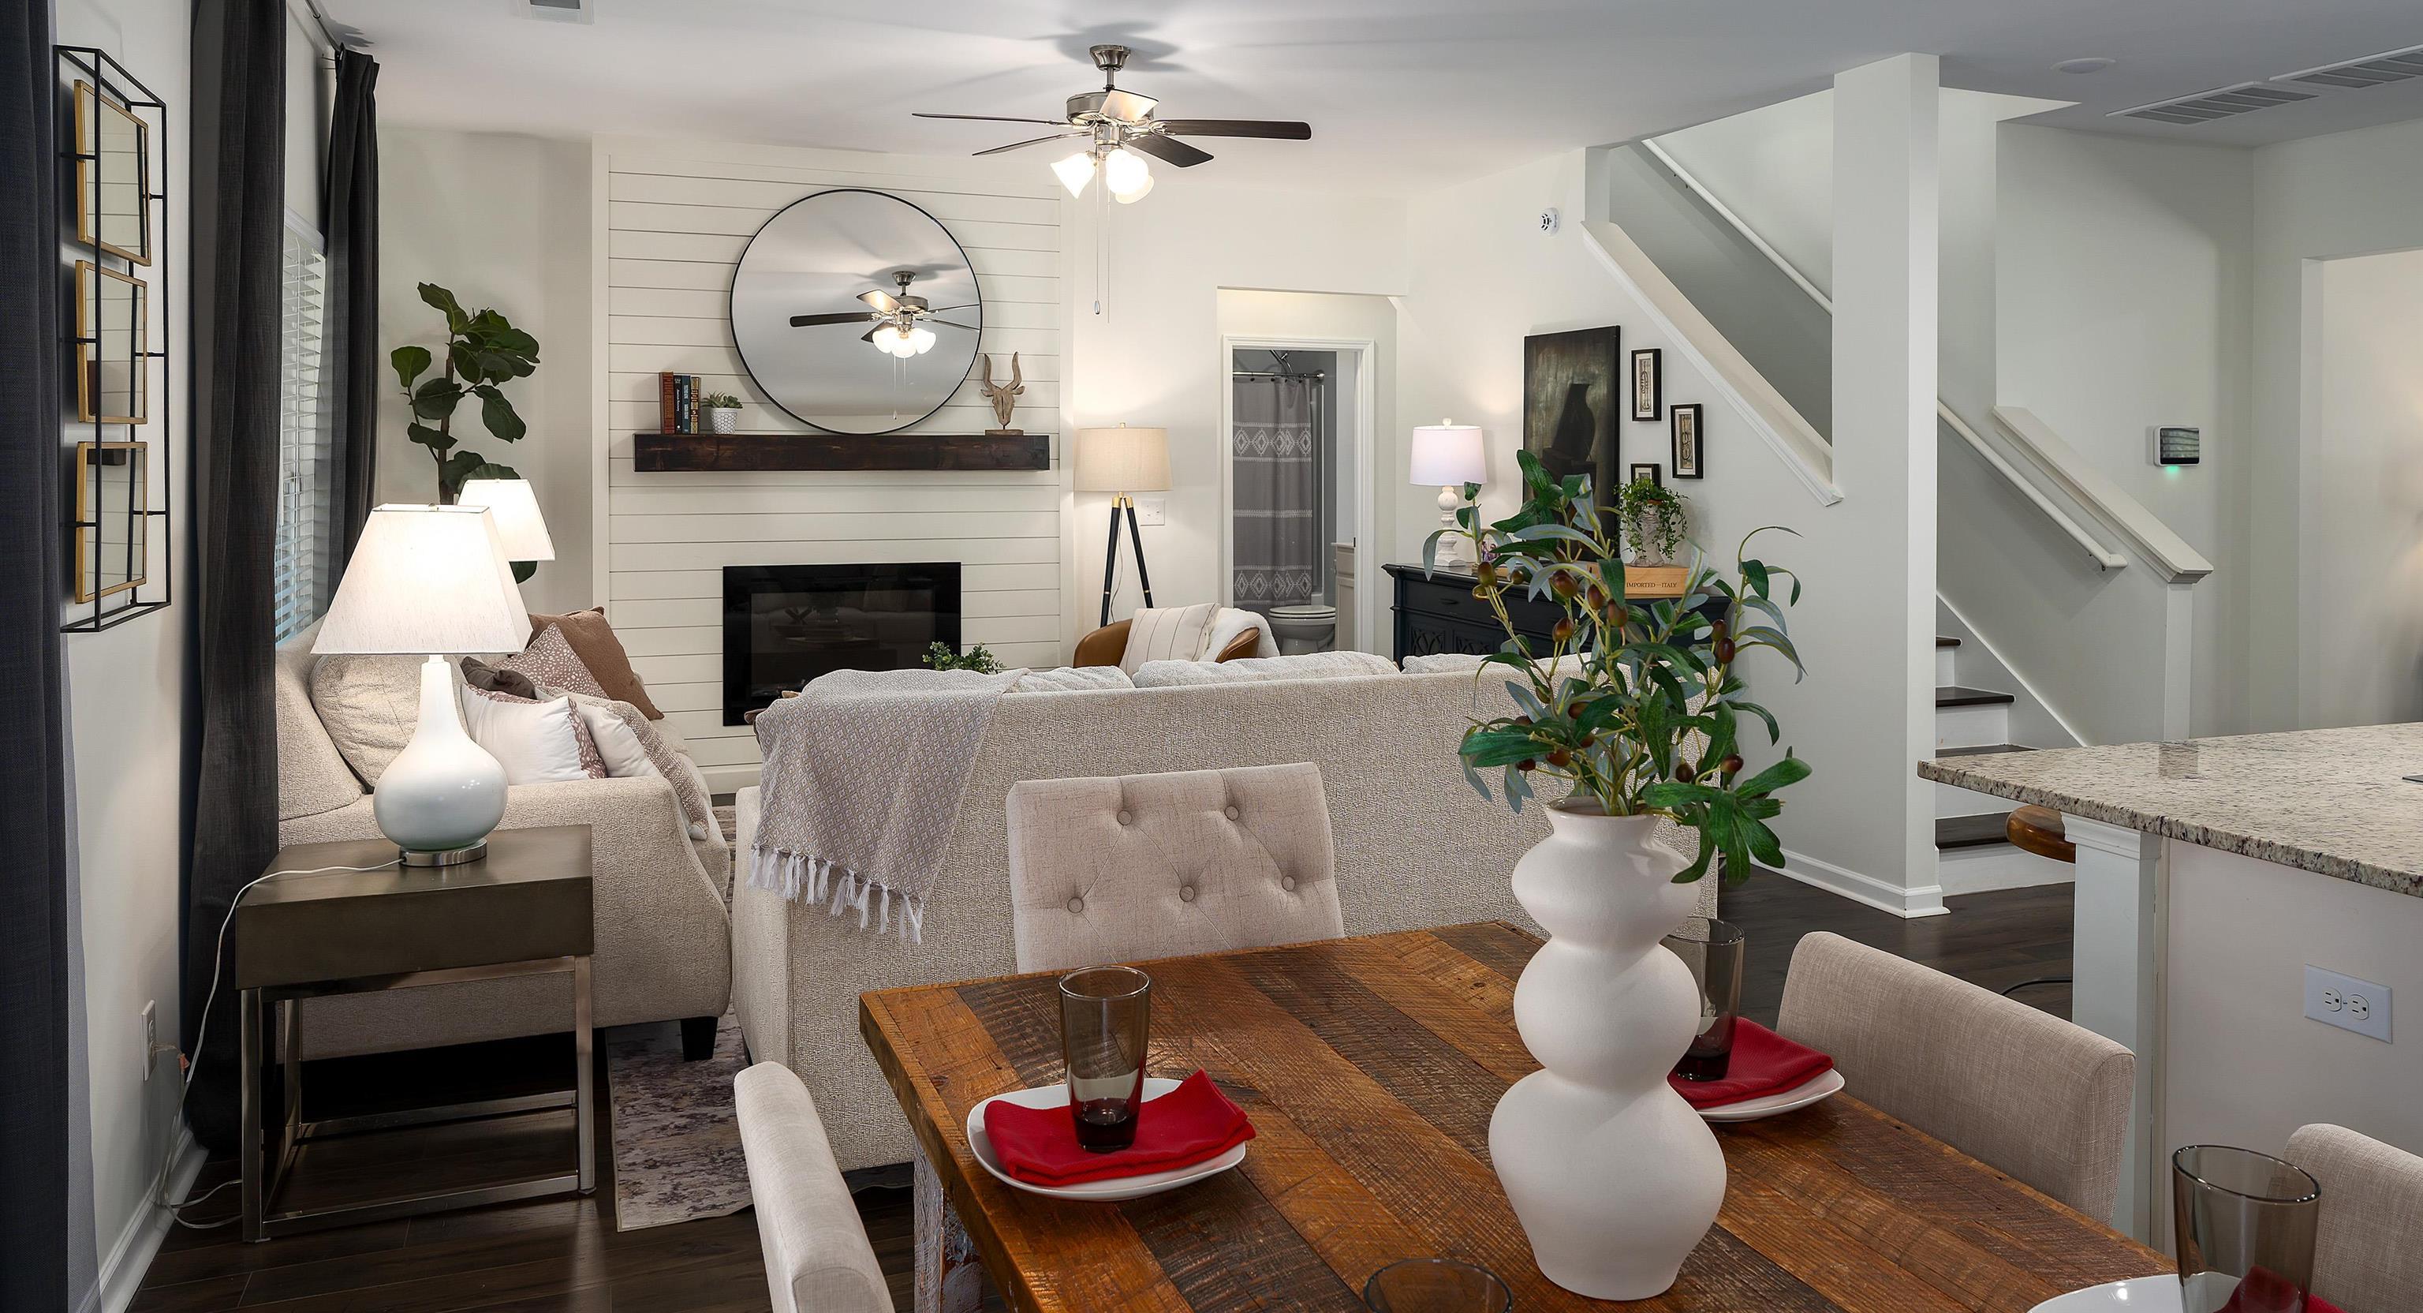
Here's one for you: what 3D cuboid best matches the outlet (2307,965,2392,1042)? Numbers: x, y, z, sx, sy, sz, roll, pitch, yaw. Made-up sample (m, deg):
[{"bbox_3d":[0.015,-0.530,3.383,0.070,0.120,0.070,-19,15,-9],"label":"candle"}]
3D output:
[{"bbox_3d":[1.514,0.461,2.146,0.008,0.071,0.115,-2,5,-20],"label":"outlet"}]

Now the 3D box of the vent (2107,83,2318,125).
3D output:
[{"bbox_3d":[3.828,-2.083,6.118,0.460,0.030,0.590,-2,5,-20],"label":"vent"}]

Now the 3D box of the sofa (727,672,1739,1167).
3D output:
[{"bbox_3d":[0.034,0.463,3.838,2.170,0.980,0.950,-2,5,-20],"label":"sofa"}]

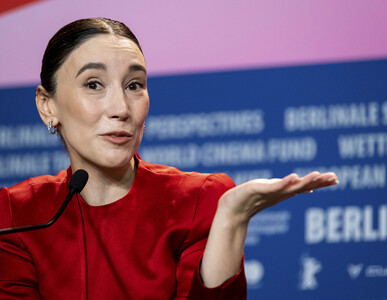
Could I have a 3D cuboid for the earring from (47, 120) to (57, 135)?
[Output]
[{"bbox_3d":[-0.205,-0.032,3.380,0.005,0.019,0.016,-3,-7,30],"label":"earring"}]

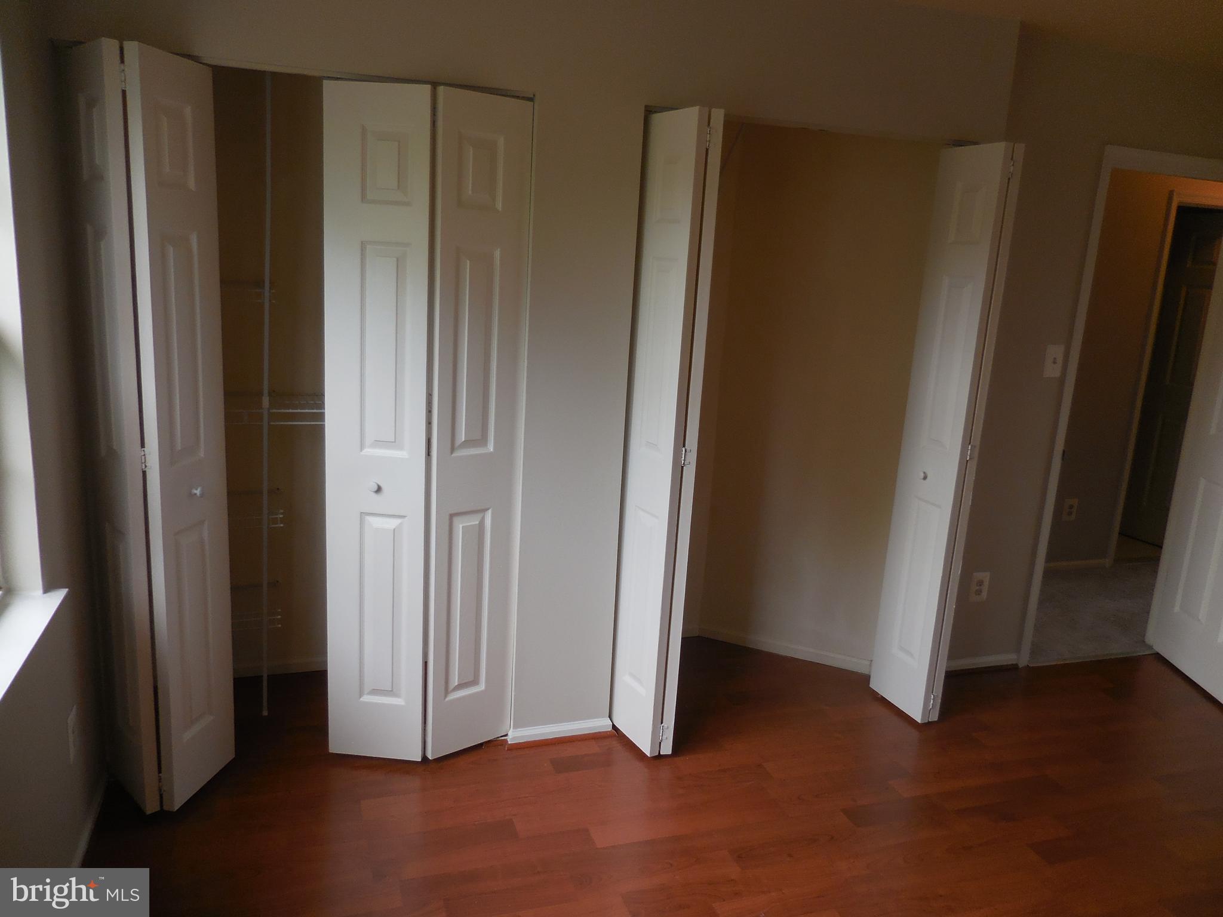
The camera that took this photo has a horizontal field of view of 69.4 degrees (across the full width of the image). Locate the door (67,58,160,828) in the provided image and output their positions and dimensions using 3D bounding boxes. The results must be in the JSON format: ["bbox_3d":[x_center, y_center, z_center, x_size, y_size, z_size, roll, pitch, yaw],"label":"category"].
[{"bbox_3d":[-1.312,-0.020,2.347,0.036,2.000,0.290,-8,17,-43],"label":"door"}]

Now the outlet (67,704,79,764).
[{"bbox_3d":[-1.379,0.712,2.274,0.009,0.122,0.077,-1,13,-18],"label":"outlet"}]

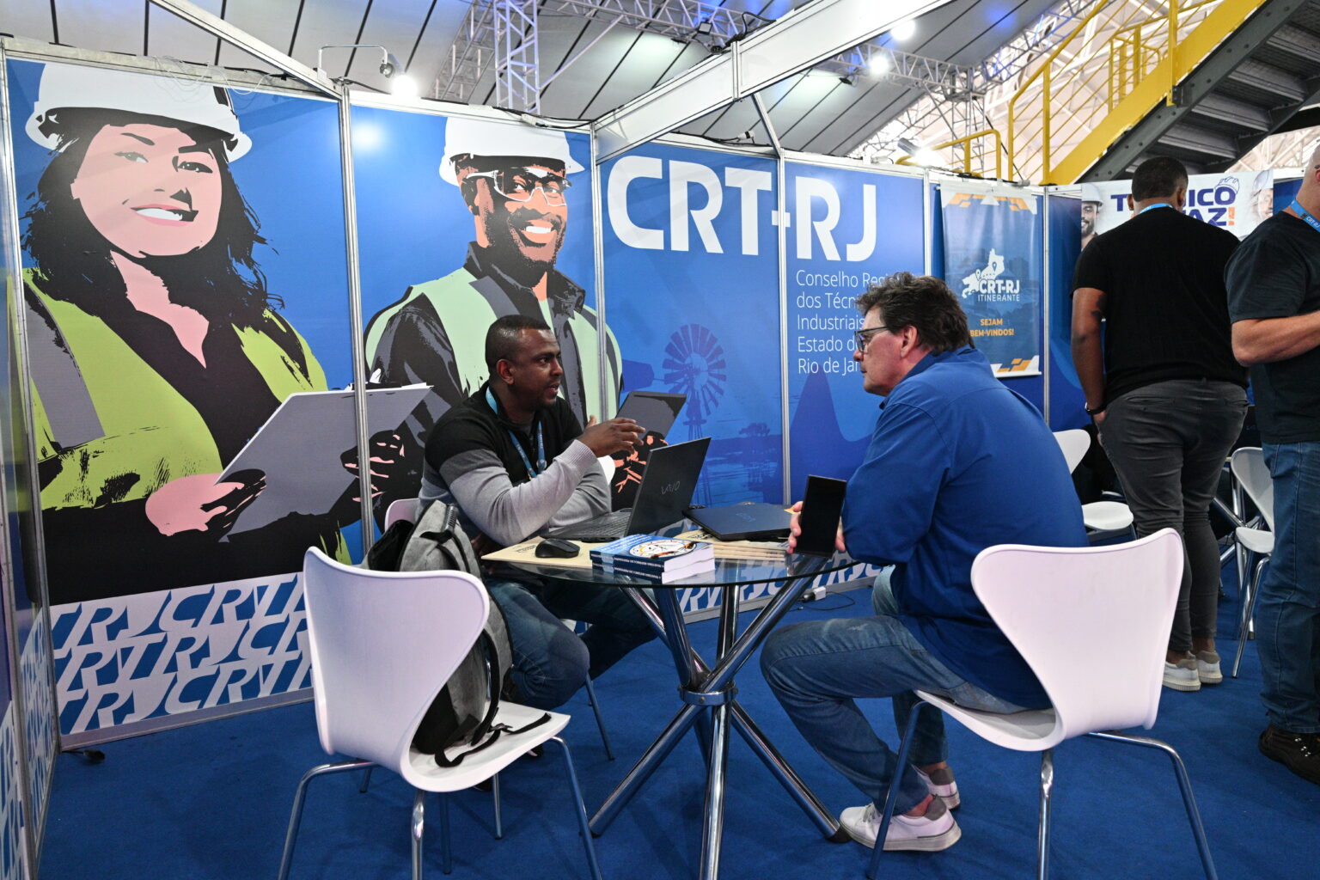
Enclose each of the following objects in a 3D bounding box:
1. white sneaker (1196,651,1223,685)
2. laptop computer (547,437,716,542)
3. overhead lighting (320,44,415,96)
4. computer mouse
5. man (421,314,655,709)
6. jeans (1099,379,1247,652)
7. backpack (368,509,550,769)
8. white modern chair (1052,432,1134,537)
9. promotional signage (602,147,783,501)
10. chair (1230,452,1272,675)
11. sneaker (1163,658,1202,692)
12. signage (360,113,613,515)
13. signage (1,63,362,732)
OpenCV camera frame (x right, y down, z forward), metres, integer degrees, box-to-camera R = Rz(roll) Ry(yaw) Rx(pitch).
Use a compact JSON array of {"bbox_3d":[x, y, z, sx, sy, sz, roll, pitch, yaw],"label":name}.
[{"bbox_3d":[1.970,0.778,3.041,0.105,0.110,0.290,0,4,27],"label":"white sneaker"},{"bbox_3d":[-0.079,0.109,2.084,0.307,0.220,0.345,0,4,26],"label":"laptop computer"},{"bbox_3d":[-1.008,-1.266,2.865,0.350,0.190,0.090,-1,4,15],"label":"overhead lighting"},{"bbox_3d":[-0.223,0.240,1.876,0.099,0.037,0.061,0,4,20],"label":"computer mouse"},{"bbox_3d":[-0.354,0.317,2.263,0.740,1.300,0.580,1,5,34],"label":"man"},{"bbox_3d":[1.792,0.256,2.969,0.430,0.950,0.320,-1,4,6],"label":"jeans"},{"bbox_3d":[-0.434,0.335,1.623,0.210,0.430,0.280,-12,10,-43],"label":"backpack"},{"bbox_3d":[1.913,0.371,3.904,0.510,0.820,0.490,-3,4,-20],"label":"white modern chair"},{"bbox_3d":[0.184,-0.259,3.821,0.950,2.090,0.040,-4,4,-30],"label":"promotional signage"},{"bbox_3d":[2.360,0.421,3.084,0.500,0.815,0.520,0,4,26],"label":"chair"},{"bbox_3d":[1.764,0.794,3.014,0.108,0.115,0.295,-3,4,-22],"label":"sneaker"},{"bbox_3d":[-0.669,-0.201,3.335,0.950,2.090,0.040,-4,4,-30],"label":"signage"},{"bbox_3d":[-1.523,-0.143,2.849,0.950,2.090,0.040,-4,4,-30],"label":"signage"}]

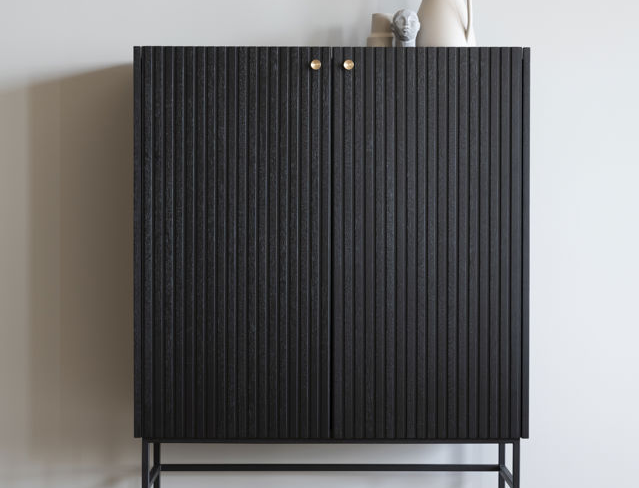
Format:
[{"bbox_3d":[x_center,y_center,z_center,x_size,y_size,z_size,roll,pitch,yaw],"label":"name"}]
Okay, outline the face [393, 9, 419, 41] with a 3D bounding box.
[{"bbox_3d":[0.226,-0.568,4.290,0.073,0.084,0.075,0,1,0],"label":"face"}]

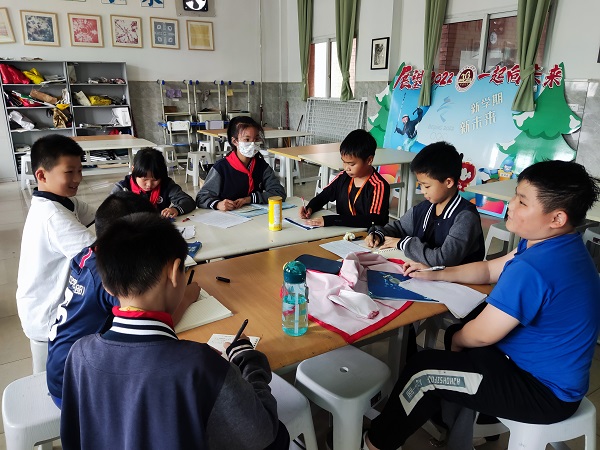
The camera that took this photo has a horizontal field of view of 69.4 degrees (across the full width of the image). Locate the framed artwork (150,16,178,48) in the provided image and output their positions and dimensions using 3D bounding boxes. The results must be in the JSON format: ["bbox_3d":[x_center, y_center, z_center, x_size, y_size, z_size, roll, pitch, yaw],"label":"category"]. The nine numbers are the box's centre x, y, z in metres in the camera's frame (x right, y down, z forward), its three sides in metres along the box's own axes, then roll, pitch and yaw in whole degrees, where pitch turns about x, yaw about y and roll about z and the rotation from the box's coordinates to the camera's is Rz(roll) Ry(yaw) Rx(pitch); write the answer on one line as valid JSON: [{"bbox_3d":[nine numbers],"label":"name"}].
[{"bbox_3d":[-2.337,-3.326,7.547,0.465,0.481,0.030,-8,20,-24],"label":"framed artwork"}]

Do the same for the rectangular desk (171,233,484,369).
[{"bbox_3d":[0.095,0.572,1.863,1.201,0.730,0.790,-11,21,-30],"label":"rectangular desk"}]

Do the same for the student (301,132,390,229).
[{"bbox_3d":[0.314,0.089,2.508,0.480,1.230,0.580,14,23,38],"label":"student"}]

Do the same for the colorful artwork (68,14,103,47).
[{"bbox_3d":[-3.382,-3.074,6.870,0.484,0.474,0.030,-9,20,-26],"label":"colorful artwork"}]

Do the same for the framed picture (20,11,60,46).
[{"bbox_3d":[-3.940,-2.986,6.590,0.491,0.482,0.030,-9,20,-26],"label":"framed picture"}]

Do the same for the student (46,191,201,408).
[{"bbox_3d":[-0.570,0.446,1.512,0.620,1.160,0.470,-8,20,-24],"label":"student"}]

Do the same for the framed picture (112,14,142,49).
[{"bbox_3d":[-2.839,-3.180,7.136,0.476,0.470,0.030,-9,20,-26],"label":"framed picture"}]

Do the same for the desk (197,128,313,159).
[{"bbox_3d":[-0.747,-1.083,6.895,1.254,0.730,1.482,-11,21,-29],"label":"desk"}]

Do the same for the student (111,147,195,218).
[{"bbox_3d":[-0.856,0.098,2.605,0.500,1.150,0.580,-6,19,-19],"label":"student"}]

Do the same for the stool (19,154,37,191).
[{"bbox_3d":[-3.904,-0.778,6.428,0.360,0.460,0.360,-8,20,-24],"label":"stool"}]

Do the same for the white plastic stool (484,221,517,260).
[{"bbox_3d":[1.600,0.244,3.301,0.330,0.455,0.300,-10,21,-28],"label":"white plastic stool"}]

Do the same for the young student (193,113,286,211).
[{"bbox_3d":[-0.349,-0.034,2.837,0.520,1.260,0.580,-6,19,-17],"label":"young student"}]

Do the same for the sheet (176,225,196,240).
[{"bbox_3d":[-0.617,0.042,2.295,0.190,0.006,0.200,-3,18,-9],"label":"sheet"}]

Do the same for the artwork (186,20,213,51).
[{"bbox_3d":[-1.780,-3.401,7.798,0.476,0.473,0.030,-8,20,-24],"label":"artwork"}]

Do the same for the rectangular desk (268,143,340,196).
[{"bbox_3d":[0.313,-0.554,5.288,1.201,0.730,0.745,-11,21,-31],"label":"rectangular desk"}]

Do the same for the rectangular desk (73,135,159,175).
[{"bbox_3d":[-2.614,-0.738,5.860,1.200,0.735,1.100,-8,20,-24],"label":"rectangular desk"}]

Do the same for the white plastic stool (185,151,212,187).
[{"bbox_3d":[-1.570,-0.853,6.636,0.310,0.455,0.310,17,25,42],"label":"white plastic stool"}]

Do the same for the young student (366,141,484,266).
[{"bbox_3d":[0.630,0.214,2.165,0.550,1.220,0.450,-10,21,-28],"label":"young student"}]

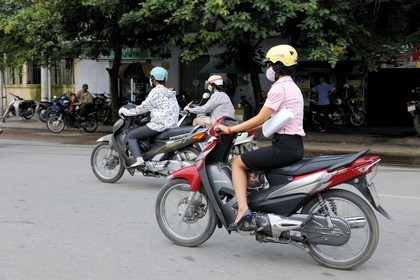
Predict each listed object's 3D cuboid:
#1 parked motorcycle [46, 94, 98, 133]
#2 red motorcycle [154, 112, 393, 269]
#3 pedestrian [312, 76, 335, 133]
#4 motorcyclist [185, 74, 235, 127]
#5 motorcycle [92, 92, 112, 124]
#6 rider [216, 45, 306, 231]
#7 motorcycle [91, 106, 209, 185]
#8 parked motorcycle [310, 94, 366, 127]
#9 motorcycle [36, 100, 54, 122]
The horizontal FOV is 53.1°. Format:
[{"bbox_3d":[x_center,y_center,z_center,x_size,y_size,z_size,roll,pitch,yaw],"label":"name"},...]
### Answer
[{"bbox_3d":[-4.282,-0.791,13.060,1.800,1.150,0.680,1,6,14],"label":"parked motorcycle"},{"bbox_3d":[0.368,0.352,3.110,1.809,1.071,0.700,2,7,24],"label":"red motorcycle"},{"bbox_3d":[3.311,-1.047,12.311,0.660,1.660,0.360,1,7,20],"label":"pedestrian"},{"bbox_3d":[0.036,-0.322,6.100,0.700,1.220,0.560,2,7,25],"label":"motorcyclist"},{"bbox_3d":[-4.229,-1.219,15.646,0.700,1.100,1.850,-5,7,-35],"label":"motorcycle"},{"bbox_3d":[0.403,-0.011,3.053,0.600,1.300,0.560,2,7,24],"label":"rider"},{"bbox_3d":[-0.834,0.089,5.420,1.850,1.070,0.700,2,7,28],"label":"motorcycle"},{"bbox_3d":[4.382,-0.992,14.308,1.900,1.090,0.720,0,6,5],"label":"parked motorcycle"},{"bbox_3d":[-5.692,-1.226,16.194,1.850,1.070,0.680,-4,7,-25],"label":"motorcycle"}]

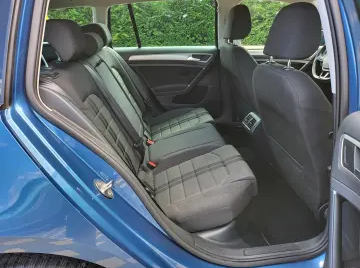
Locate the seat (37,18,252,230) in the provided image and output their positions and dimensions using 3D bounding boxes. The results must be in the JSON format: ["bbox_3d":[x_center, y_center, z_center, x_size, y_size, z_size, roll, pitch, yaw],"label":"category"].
[{"bbox_3d":[-0.174,-0.187,1.495,0.949,0.898,1.306,-3,24,-7],"label":"seat"}]

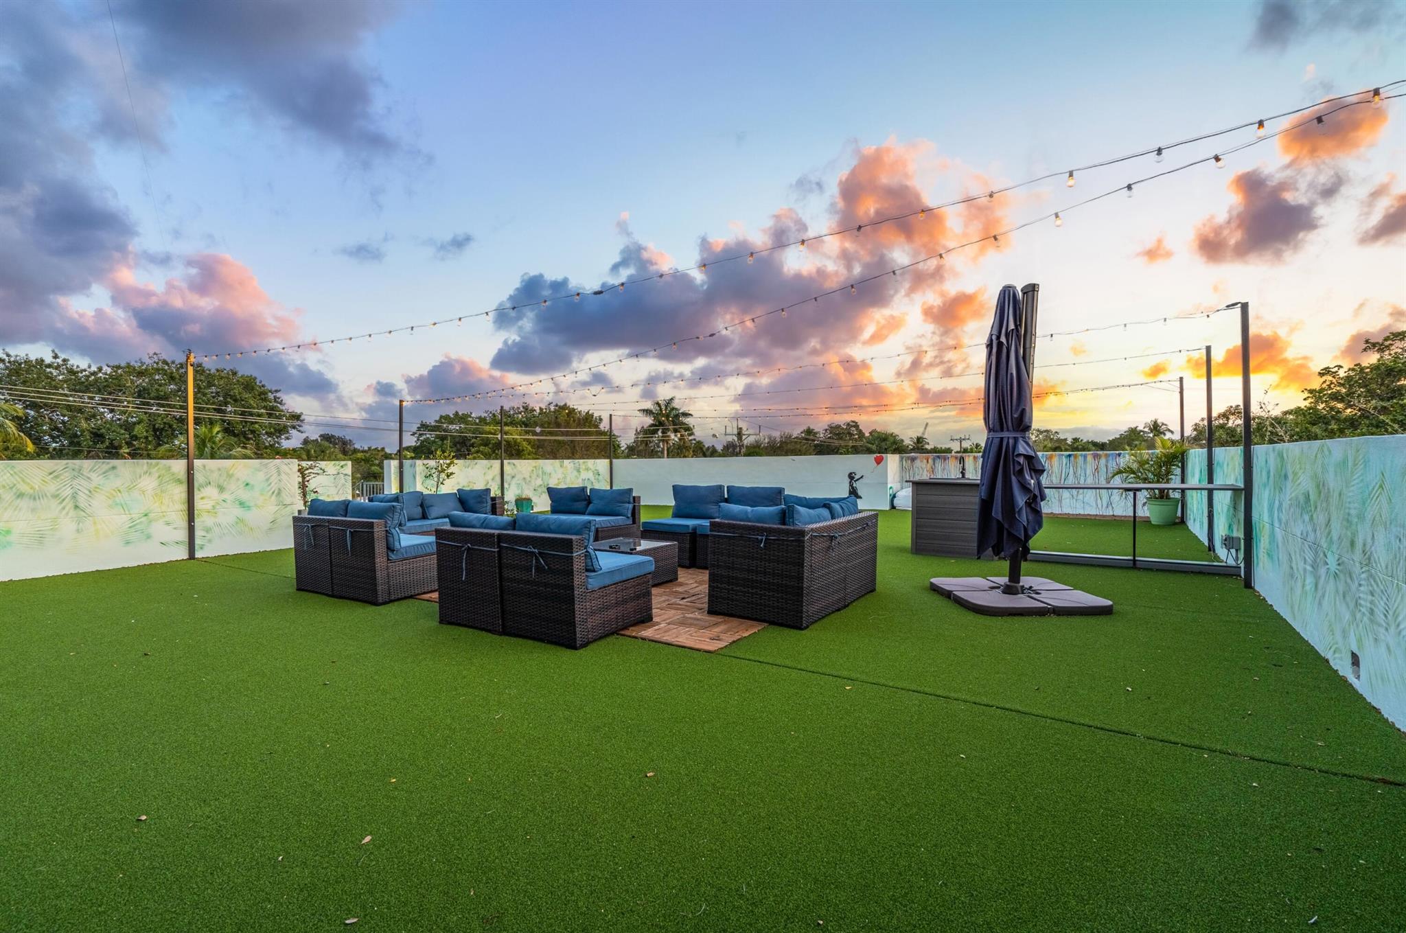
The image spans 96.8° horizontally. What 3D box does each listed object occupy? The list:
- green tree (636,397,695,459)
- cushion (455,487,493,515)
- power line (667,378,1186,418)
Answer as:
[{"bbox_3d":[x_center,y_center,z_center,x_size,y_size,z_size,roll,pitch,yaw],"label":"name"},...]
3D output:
[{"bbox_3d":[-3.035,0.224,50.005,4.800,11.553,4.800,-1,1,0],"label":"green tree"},{"bbox_3d":[-3.018,0.434,8.160,0.575,0.383,0.181,-1,0,28],"label":"cushion"},{"bbox_3d":[2.911,-1.189,12.294,10.437,0.319,0.096,-1,0,33],"label":"power line"}]

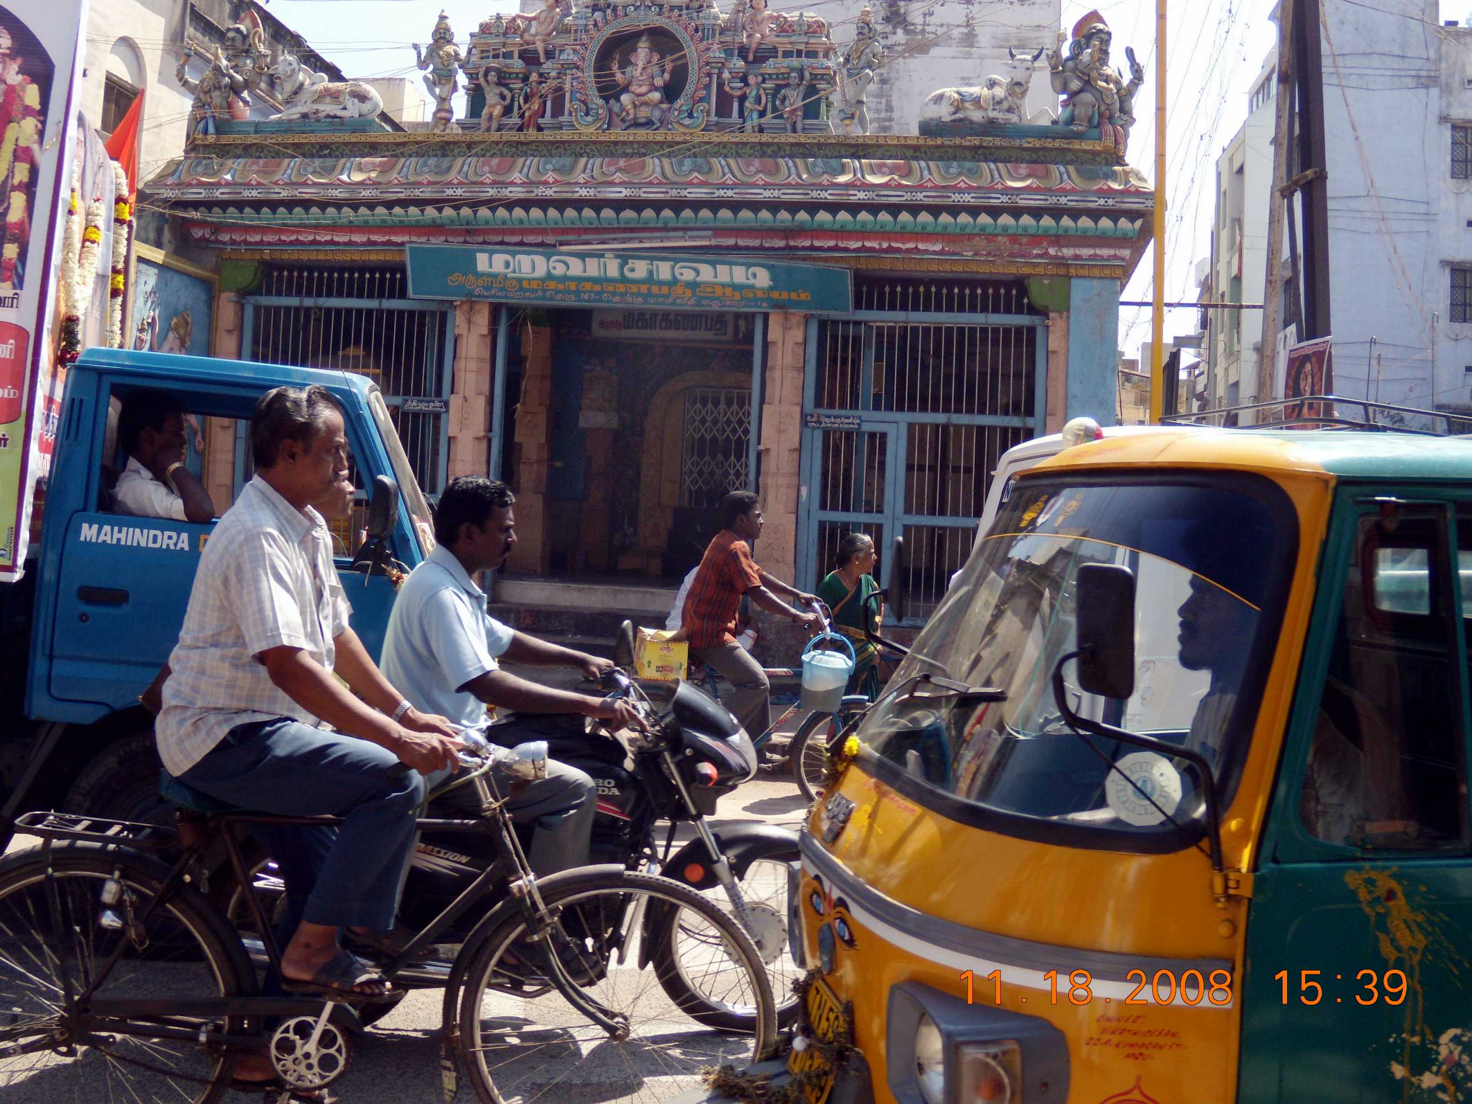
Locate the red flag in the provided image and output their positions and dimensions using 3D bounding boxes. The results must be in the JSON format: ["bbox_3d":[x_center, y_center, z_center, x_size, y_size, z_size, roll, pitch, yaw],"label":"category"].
[{"bbox_3d":[-3.500,-2.320,8.750,0.240,0.680,0.120,3,-1,-10],"label":"red flag"}]

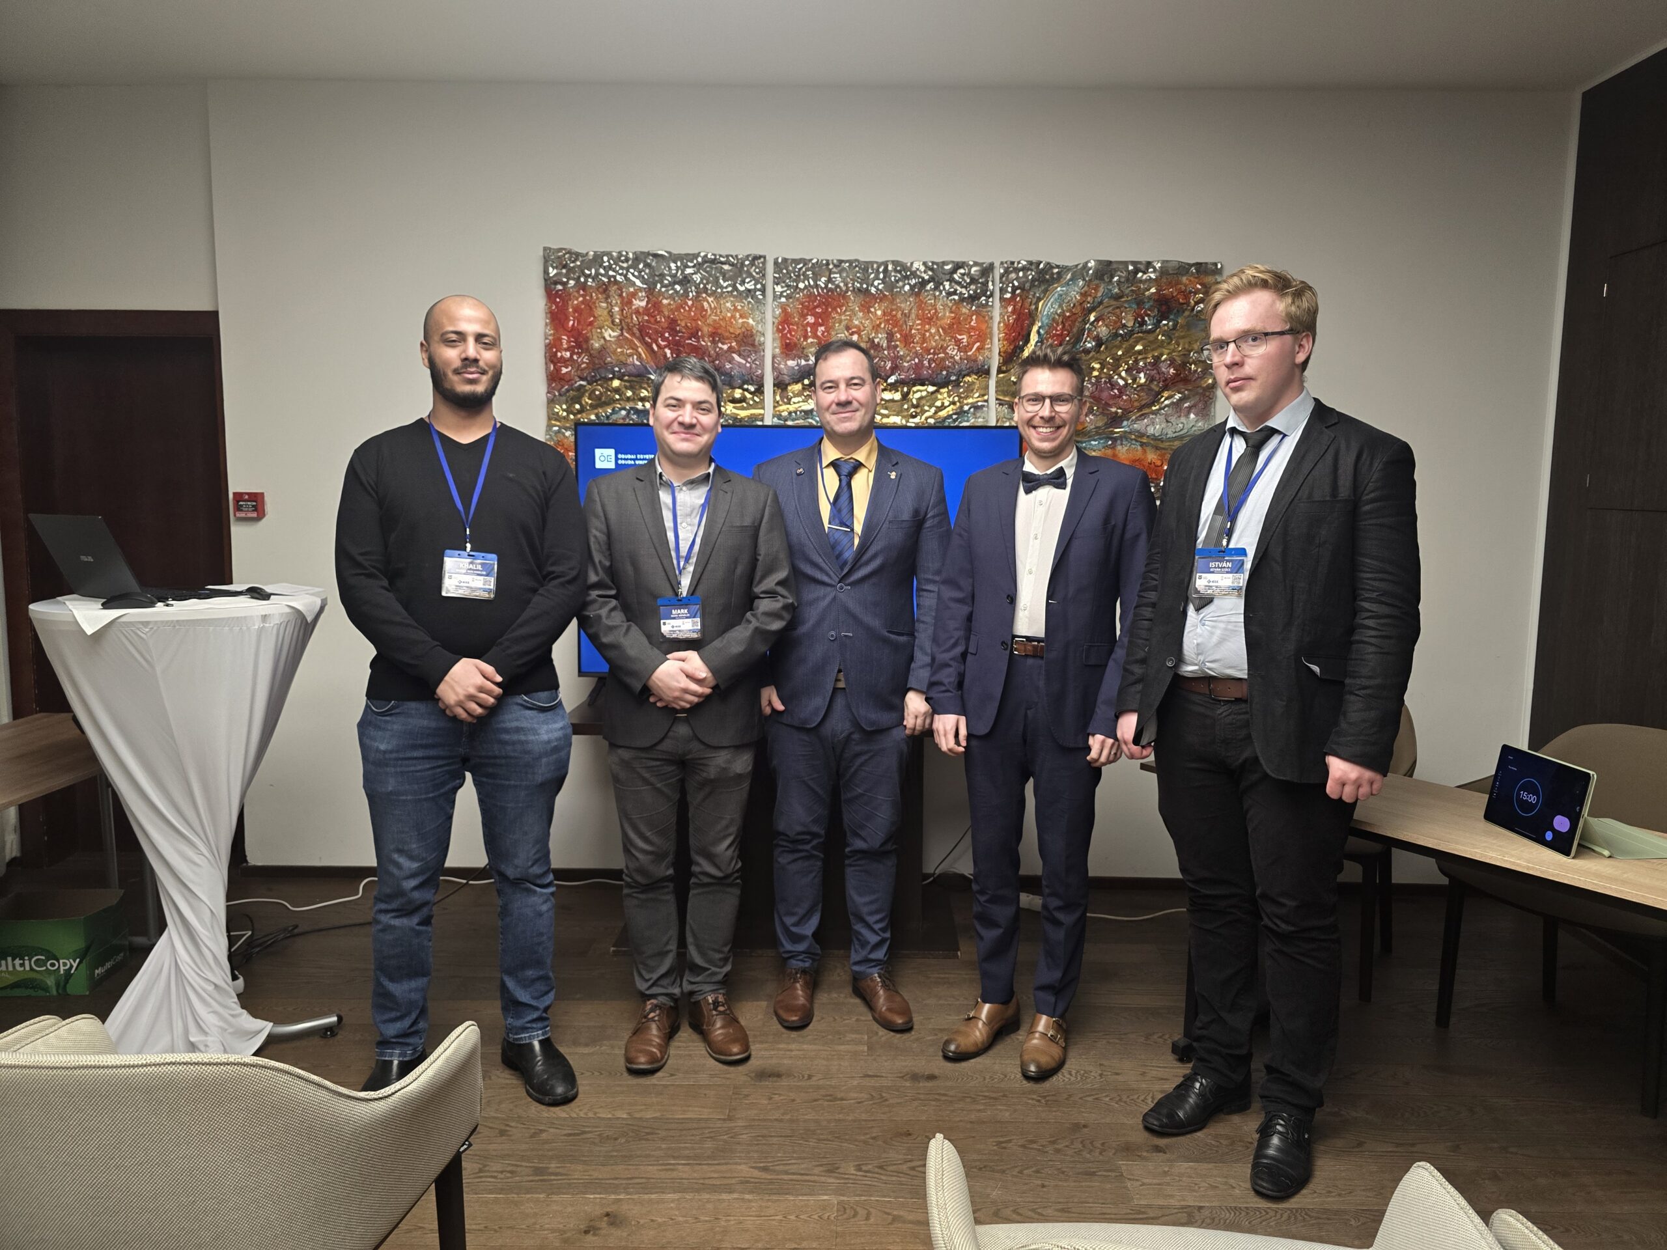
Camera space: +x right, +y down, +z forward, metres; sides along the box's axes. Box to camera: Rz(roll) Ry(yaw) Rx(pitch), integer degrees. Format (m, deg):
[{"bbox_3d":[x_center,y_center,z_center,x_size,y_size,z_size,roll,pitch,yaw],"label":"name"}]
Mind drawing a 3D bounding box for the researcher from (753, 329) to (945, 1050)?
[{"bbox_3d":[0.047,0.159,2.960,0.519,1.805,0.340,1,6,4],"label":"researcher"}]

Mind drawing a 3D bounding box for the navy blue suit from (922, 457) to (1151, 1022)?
[{"bbox_3d":[0.508,0.295,2.766,0.558,1.429,0.310,4,7,25],"label":"navy blue suit"}]

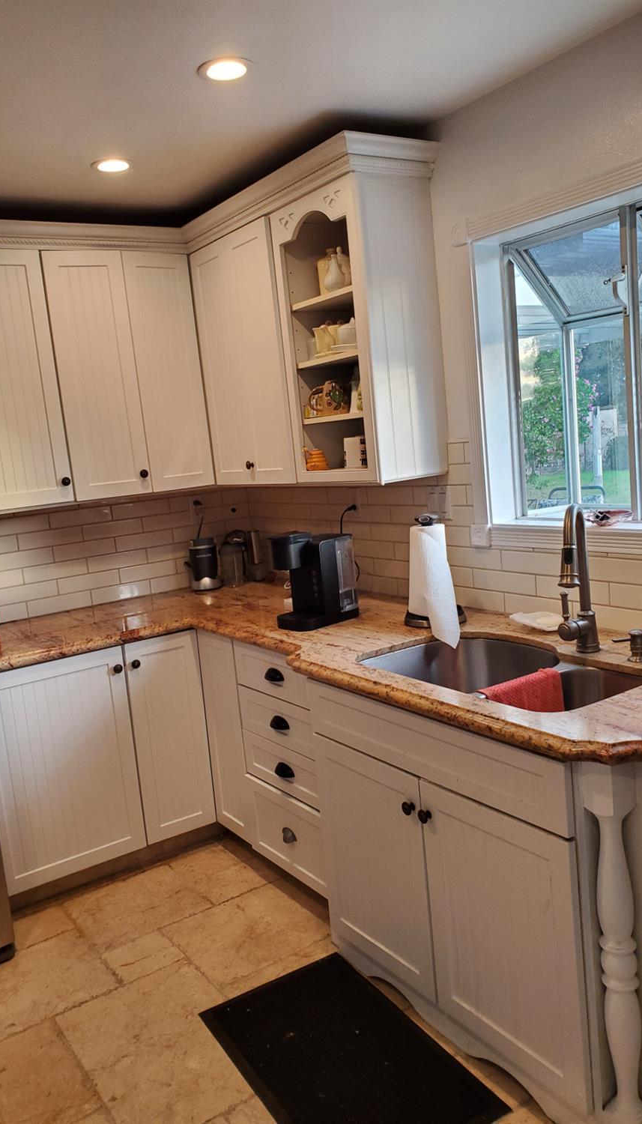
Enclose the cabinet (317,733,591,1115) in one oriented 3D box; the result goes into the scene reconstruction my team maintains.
[{"bbox_3d":[0.536,0.710,2.233,0.664,0.825,0.931,-11,10,-34],"label":"cabinet"}]

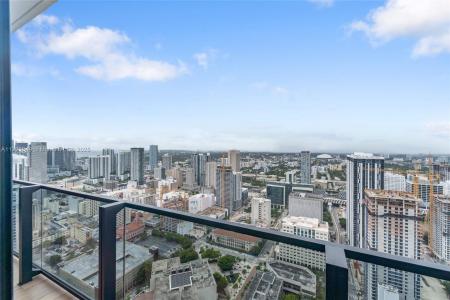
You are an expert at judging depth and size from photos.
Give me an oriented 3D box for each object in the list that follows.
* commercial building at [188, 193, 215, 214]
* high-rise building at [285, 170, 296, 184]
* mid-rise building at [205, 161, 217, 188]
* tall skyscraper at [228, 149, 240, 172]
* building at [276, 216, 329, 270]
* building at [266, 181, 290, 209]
[{"bbox_3d":[-58.650,132.750,452.220,30.000,42.000,48.000,0,0,28],"label":"commercial building"},{"bbox_3d":[238.390,116.002,676.000,38.000,78.000,38.000,1,0,24],"label":"high-rise building"},{"bbox_3d":[-53.340,98.200,699.130,20.000,113.000,44.000,0,0,28],"label":"mid-rise building"},{"bbox_3d":[39.275,75.897,738.000,36.000,155.000,36.000,1,0,24],"label":"tall skyscraper"},{"bbox_3d":[106.770,127.074,261.000,62.000,54.000,27.000,1,0,24],"label":"building"},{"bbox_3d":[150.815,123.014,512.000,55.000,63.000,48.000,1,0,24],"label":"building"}]

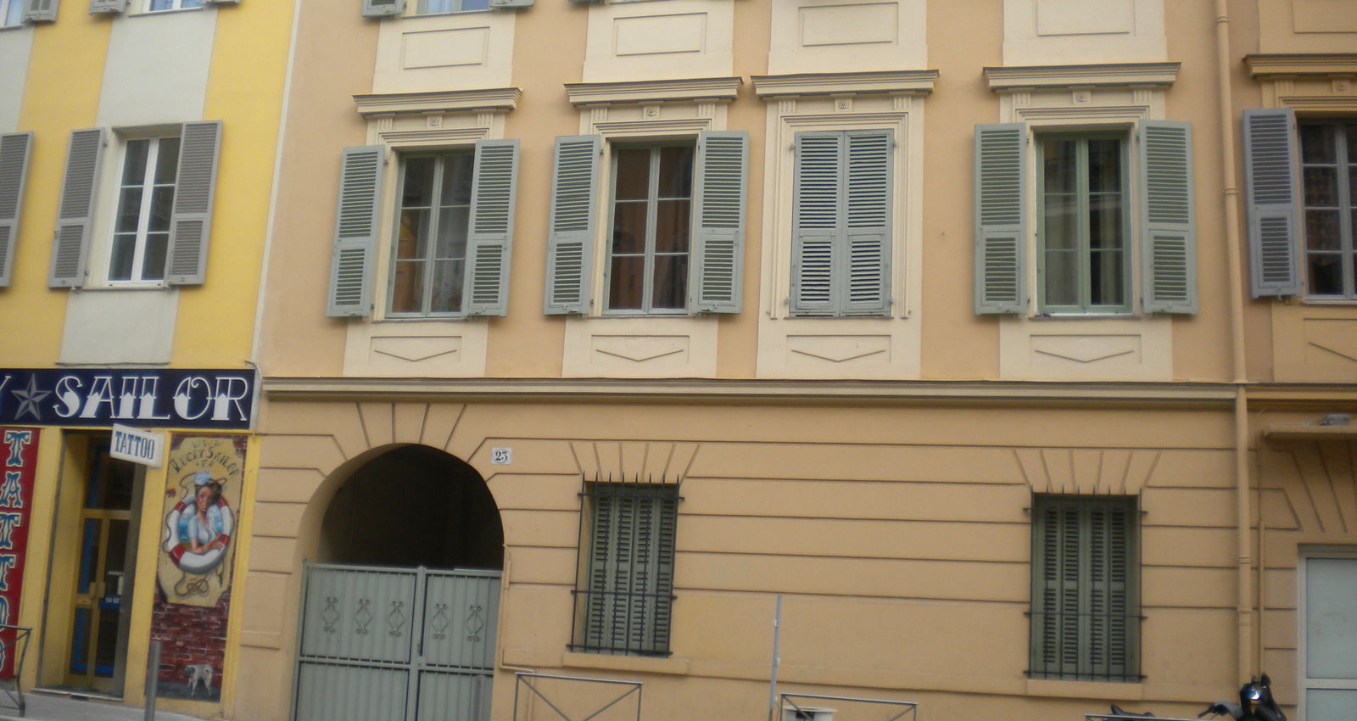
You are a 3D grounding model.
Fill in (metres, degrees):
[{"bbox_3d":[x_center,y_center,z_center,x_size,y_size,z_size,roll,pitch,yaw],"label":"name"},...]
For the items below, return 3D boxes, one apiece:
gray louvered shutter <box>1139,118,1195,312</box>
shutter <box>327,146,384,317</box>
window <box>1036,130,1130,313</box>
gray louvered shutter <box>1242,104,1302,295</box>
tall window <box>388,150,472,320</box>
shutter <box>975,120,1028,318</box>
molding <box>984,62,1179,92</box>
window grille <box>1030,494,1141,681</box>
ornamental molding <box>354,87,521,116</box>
[{"bbox_3d":[4.966,-1.462,13.913,0.527,2.070,0.055,1,-11,10],"label":"gray louvered shutter"},{"bbox_3d":[-3.740,-1.506,15.934,0.527,2.070,0.055,0,-12,15],"label":"shutter"},{"bbox_3d":[4.346,-1.488,14.709,0.966,2.022,0.120,0,-12,13],"label":"window"},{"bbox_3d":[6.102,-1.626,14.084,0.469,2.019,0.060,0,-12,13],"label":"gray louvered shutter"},{"bbox_3d":[-2.854,-1.473,15.982,1.030,1.980,0.140,0,-11,13],"label":"tall window"},{"bbox_3d":[3.362,-1.485,14.292,0.527,2.070,0.055,0,-12,15],"label":"shutter"},{"bbox_3d":[4.217,-2.953,14.388,2.018,0.207,0.220,0,-11,13],"label":"molding"},{"bbox_3d":[4.017,2.231,13.550,1.060,1.836,0.180,0,-11,13],"label":"window grille"},{"bbox_3d":[-2.809,-2.998,16.019,2.110,0.204,0.220,0,-11,13],"label":"ornamental molding"}]

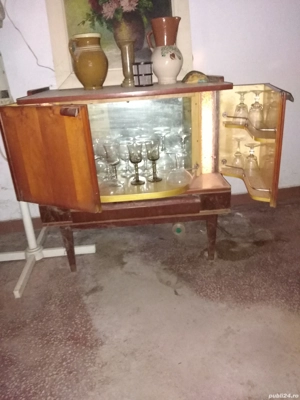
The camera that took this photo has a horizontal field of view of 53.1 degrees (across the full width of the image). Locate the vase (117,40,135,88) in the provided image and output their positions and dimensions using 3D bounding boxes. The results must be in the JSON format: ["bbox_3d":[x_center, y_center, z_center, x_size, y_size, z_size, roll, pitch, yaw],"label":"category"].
[{"bbox_3d":[-0.113,-0.634,1.403,0.080,0.195,0.080,-4,24,-1],"label":"vase"}]

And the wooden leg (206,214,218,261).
[{"bbox_3d":[0.302,0.185,1.463,0.046,0.246,0.046,-4,24,-1],"label":"wooden leg"}]

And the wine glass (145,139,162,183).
[{"bbox_3d":[0.018,-0.175,1.333,0.066,0.180,0.066,-4,24,-1],"label":"wine glass"}]

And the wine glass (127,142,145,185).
[{"bbox_3d":[-0.057,-0.159,1.308,0.066,0.179,0.066,-4,24,-1],"label":"wine glass"}]

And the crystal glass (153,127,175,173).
[{"bbox_3d":[0.062,-0.241,1.454,0.086,0.197,0.086,-4,24,-1],"label":"crystal glass"}]

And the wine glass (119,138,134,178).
[{"bbox_3d":[-0.112,-0.195,1.406,0.066,0.172,0.066,-4,24,-1],"label":"wine glass"}]

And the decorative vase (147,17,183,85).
[{"bbox_3d":[0.067,-0.726,1.468,0.176,0.287,0.152,-4,24,-1],"label":"decorative vase"}]

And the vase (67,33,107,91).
[{"bbox_3d":[-0.291,-0.652,1.421,0.184,0.236,0.167,-4,24,-1],"label":"vase"}]

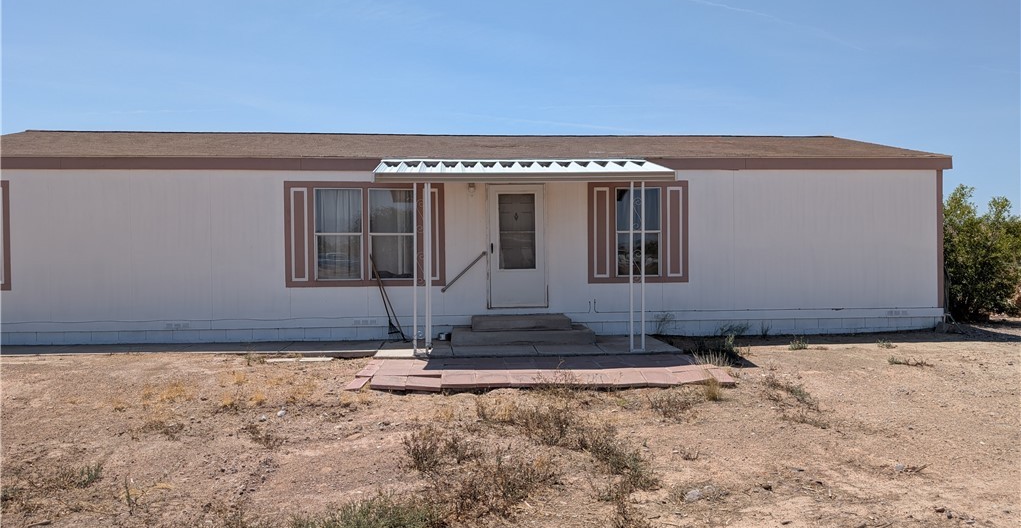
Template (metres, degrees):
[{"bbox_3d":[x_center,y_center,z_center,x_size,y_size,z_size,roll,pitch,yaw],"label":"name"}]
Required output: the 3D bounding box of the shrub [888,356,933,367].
[{"bbox_3d":[5.336,1.296,9.453,0.500,0.090,0.250,0,1,-4],"label":"shrub"}]

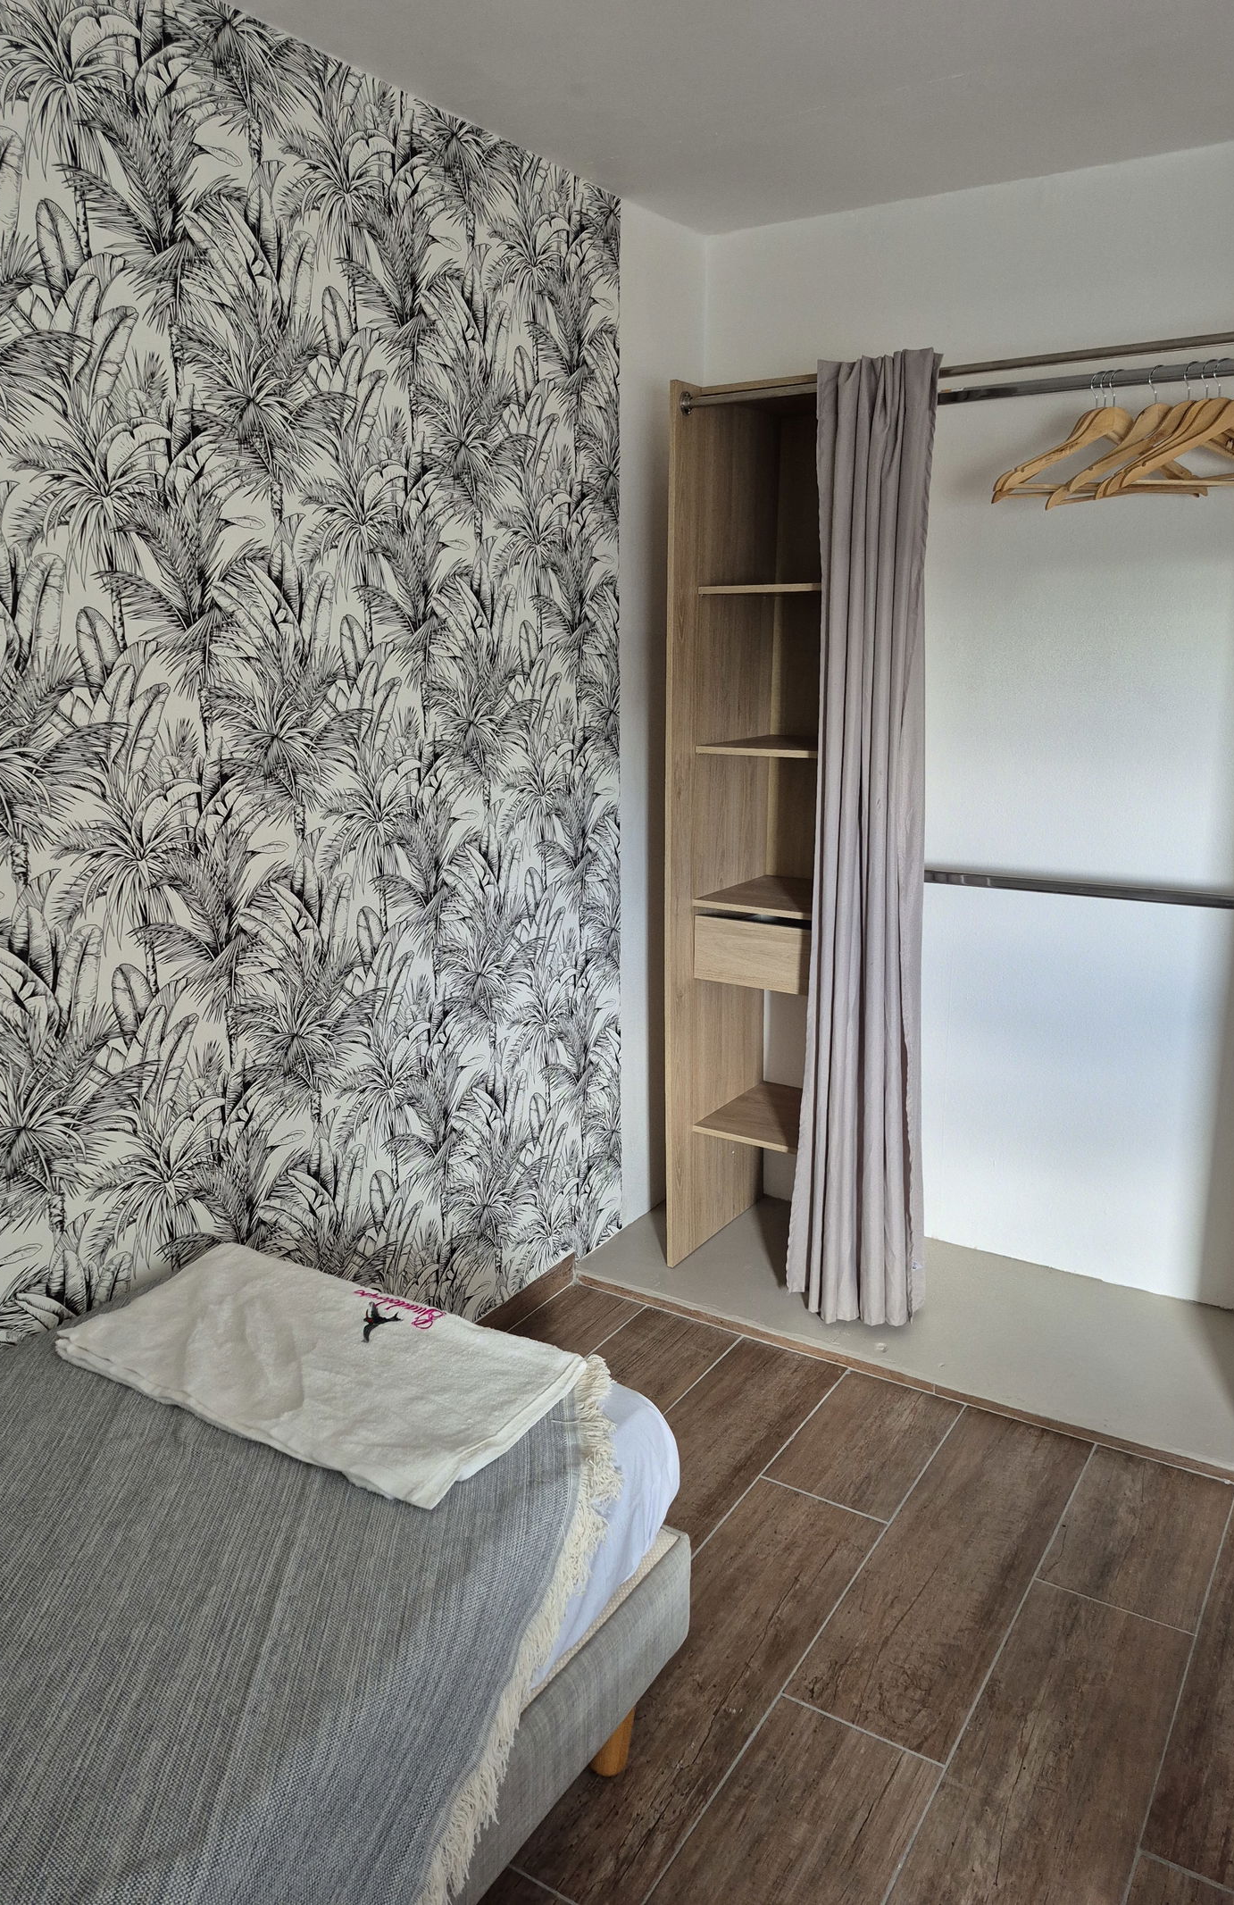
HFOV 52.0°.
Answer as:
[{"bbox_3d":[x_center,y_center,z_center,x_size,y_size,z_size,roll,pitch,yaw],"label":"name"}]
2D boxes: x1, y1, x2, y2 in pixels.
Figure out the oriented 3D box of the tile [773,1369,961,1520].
[{"bbox_3d":[0.508,0.991,2.567,0.257,0.010,0.443,8,16,32],"label":"tile"}]

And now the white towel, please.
[{"bbox_3d":[-0.446,0.589,1.866,0.735,0.042,0.345,8,15,30],"label":"white towel"}]

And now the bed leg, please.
[{"bbox_3d":[-0.011,1.094,1.805,0.070,0.145,0.070,0,13,0],"label":"bed leg"}]

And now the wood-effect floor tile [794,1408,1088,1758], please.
[{"bbox_3d":[0.604,1.066,2.244,0.257,0.010,0.897,8,16,32],"label":"wood-effect floor tile"}]

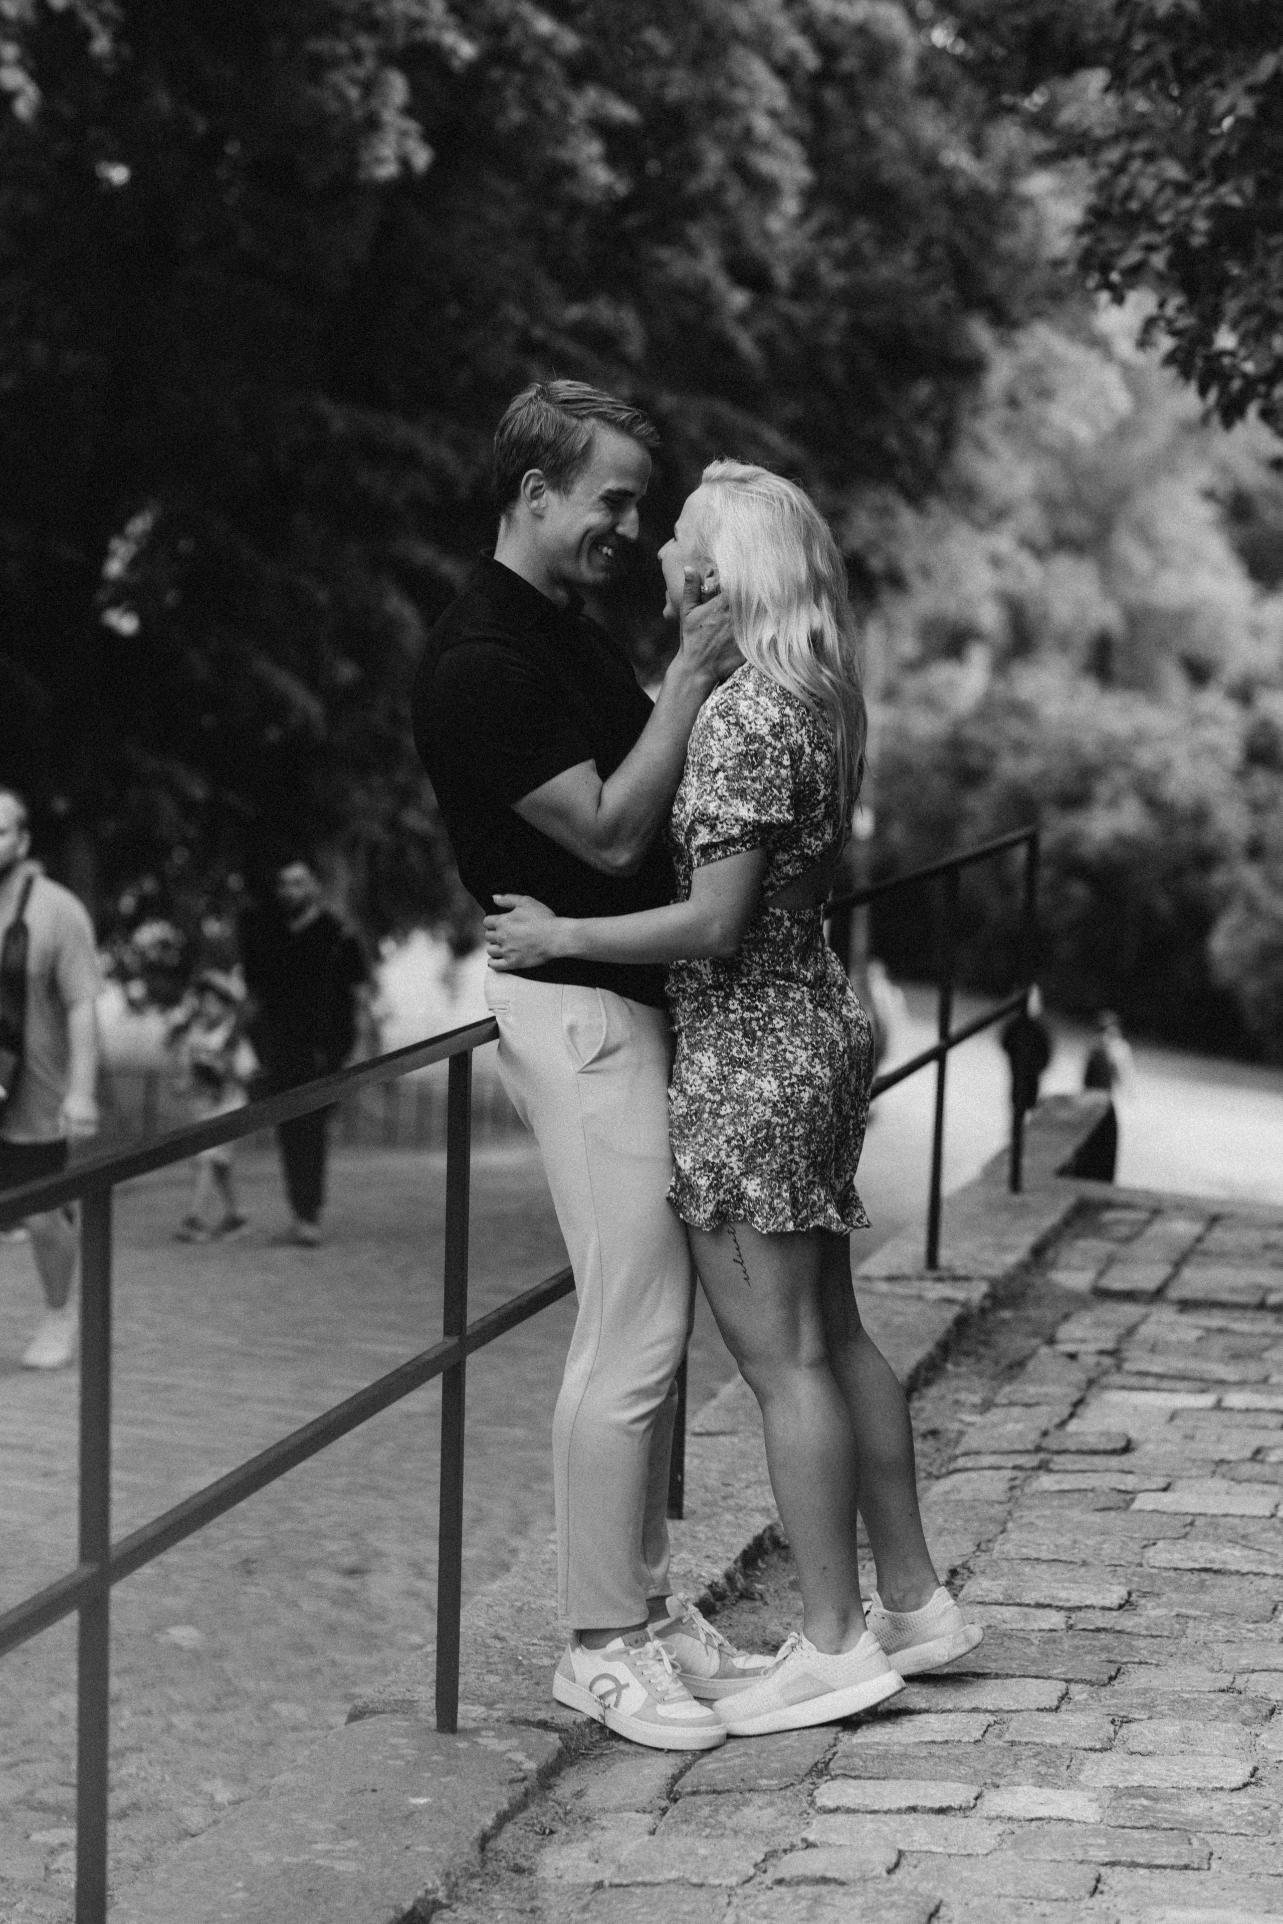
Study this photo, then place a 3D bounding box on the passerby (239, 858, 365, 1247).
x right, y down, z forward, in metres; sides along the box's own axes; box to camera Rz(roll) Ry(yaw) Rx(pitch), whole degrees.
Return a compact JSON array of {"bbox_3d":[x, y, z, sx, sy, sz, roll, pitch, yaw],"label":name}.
[{"bbox_3d":[-1.549,0.410,20.800,0.540,1.770,0.400,3,6,16],"label":"passerby"}]

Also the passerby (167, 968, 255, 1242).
[{"bbox_3d":[-1.979,0.660,20.900,0.370,1.250,0.400,5,7,30],"label":"passerby"}]

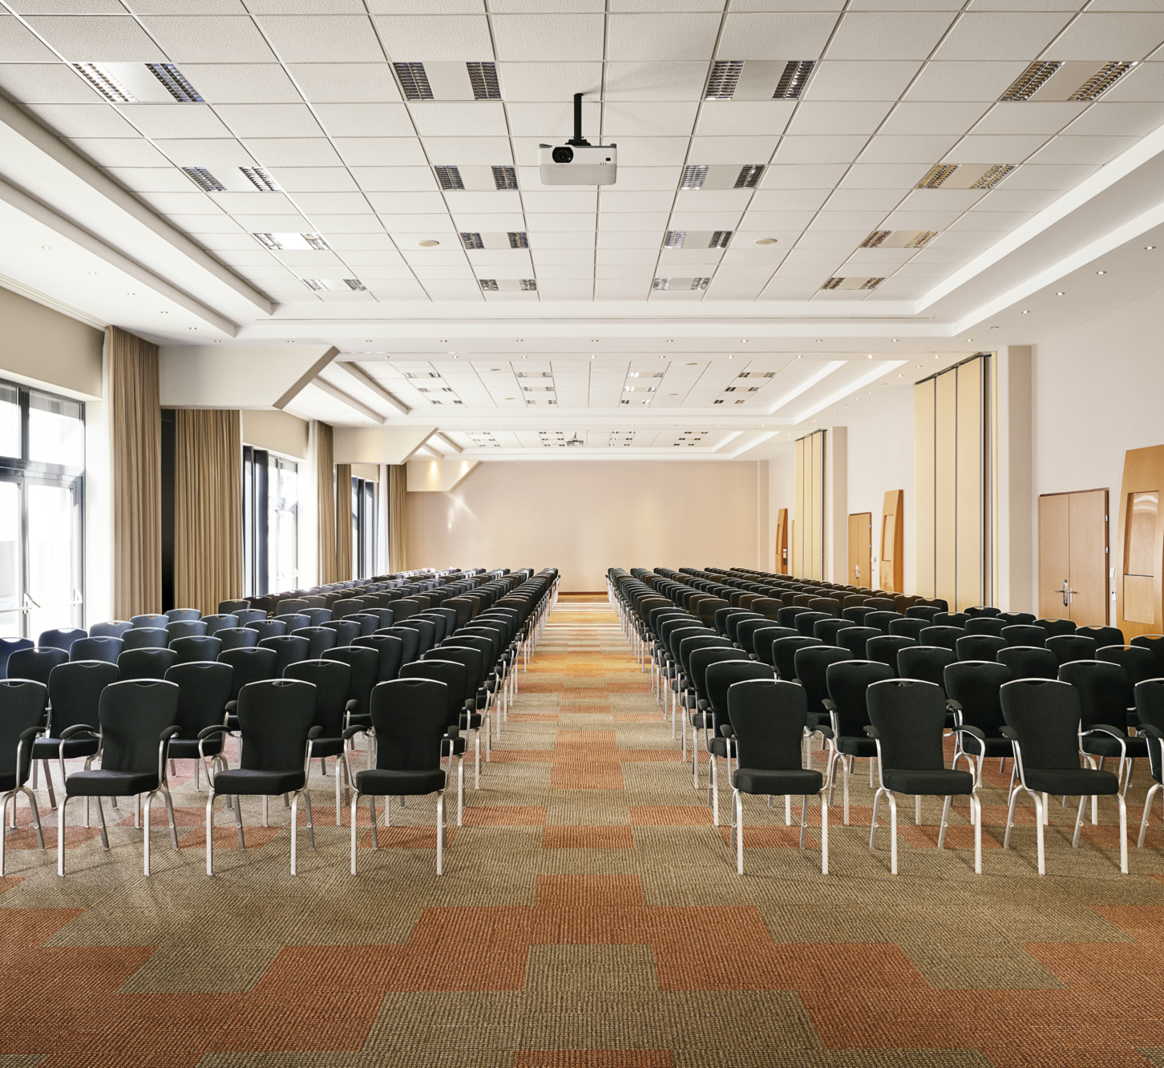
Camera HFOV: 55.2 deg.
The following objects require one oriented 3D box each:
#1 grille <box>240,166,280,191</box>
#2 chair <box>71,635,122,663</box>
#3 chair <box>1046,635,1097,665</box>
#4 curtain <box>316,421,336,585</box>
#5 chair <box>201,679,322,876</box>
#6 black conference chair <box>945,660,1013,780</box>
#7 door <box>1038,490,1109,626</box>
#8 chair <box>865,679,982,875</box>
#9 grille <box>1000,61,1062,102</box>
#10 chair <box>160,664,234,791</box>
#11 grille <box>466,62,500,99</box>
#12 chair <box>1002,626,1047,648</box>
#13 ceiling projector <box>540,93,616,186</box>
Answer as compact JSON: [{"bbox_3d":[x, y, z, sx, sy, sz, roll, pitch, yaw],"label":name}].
[{"bbox_3d":[-2.425,-2.695,8.421,0.170,0.050,0.542,0,0,0],"label":"grille"},{"bbox_3d":[-3.911,1.277,8.673,0.575,0.923,0.570,0,-1,0],"label":"chair"},{"bbox_3d":[3.941,1.277,8.660,0.575,0.923,0.570,0,-1,0],"label":"chair"},{"bbox_3d":[-5.527,-0.251,24.009,0.220,4.200,1.400,0,-1,0],"label":"curtain"},{"bbox_3d":[-1.642,1.254,5.813,0.580,0.913,0.585,0,0,0],"label":"chair"},{"bbox_3d":[2.520,1.255,6.843,0.580,0.925,0.570,0,0,0],"label":"black conference chair"},{"bbox_3d":[5.932,0.621,13.474,0.100,2.275,1.924,0,0,0],"label":"door"},{"bbox_3d":[1.743,1.218,5.707,0.580,0.905,0.570,0,-1,-2],"label":"chair"},{"bbox_3d":[2.751,-2.771,6.824,0.175,0.040,0.600,0,-1,0],"label":"grille"},{"bbox_3d":[-2.397,1.262,6.762,0.580,0.913,0.585,0,0,0],"label":"chair"},{"bbox_3d":[-0.603,-2.818,6.933,0.168,0.050,0.560,0,0,0],"label":"grille"},{"bbox_3d":[3.925,1.285,9.590,0.575,0.923,0.570,0,-1,0],"label":"chair"},{"bbox_3d":[-0.029,-2.449,6.846,0.464,0.494,0.375,0,0,0],"label":"ceiling projector"}]

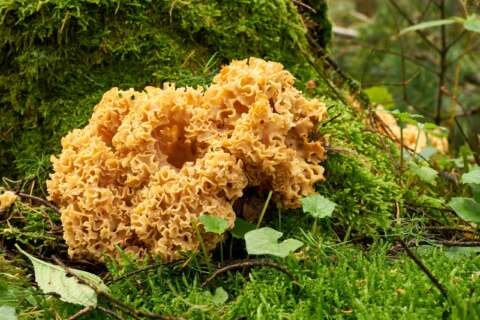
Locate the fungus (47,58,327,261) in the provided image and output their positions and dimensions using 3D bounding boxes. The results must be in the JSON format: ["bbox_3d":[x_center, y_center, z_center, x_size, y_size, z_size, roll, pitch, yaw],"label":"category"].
[{"bbox_3d":[-0.053,-0.003,1.220,0.270,0.185,0.170,0,13,0],"label":"fungus"}]

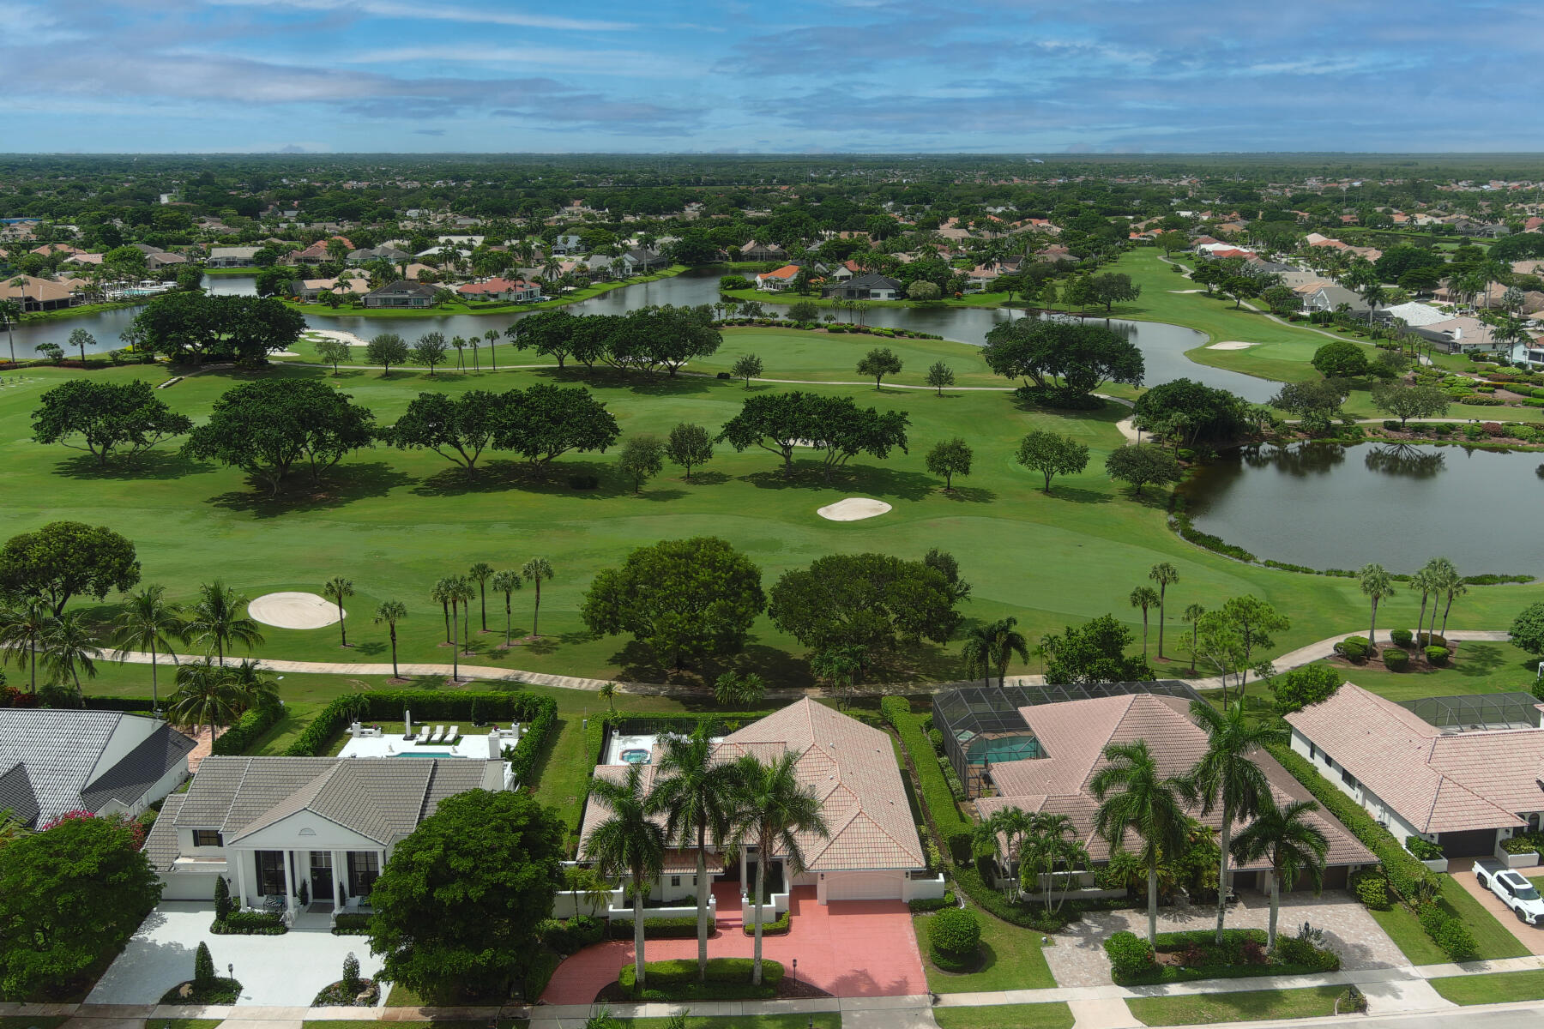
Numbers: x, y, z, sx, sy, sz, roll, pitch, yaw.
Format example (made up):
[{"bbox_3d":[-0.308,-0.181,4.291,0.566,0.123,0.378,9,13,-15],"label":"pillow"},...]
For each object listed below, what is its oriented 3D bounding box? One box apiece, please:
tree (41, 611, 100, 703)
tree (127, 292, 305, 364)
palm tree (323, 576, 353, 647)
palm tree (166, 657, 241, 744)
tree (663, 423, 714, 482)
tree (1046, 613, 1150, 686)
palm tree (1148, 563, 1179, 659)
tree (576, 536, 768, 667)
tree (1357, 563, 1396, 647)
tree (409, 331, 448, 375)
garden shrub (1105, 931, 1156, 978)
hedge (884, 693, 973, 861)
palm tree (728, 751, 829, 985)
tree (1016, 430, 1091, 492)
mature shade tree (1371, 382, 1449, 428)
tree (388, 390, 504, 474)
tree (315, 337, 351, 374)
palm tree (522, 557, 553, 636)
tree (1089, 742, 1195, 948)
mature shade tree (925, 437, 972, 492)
[{"bbox_3d":[-62.942,13.203,112.307,5.250,9.500,5.250,0,16,0],"label":"tree"},{"bbox_3d":[-131.890,-43.890,294.930,37.770,16.340,30.220,-7,18,-23],"label":"tree"},{"bbox_3d":[-44.438,10.034,128.082,2.970,7.560,2.970,0,16,0],"label":"palm tree"},{"bbox_3d":[-47.964,16.299,105.681,6.210,8.160,6.210,0,16,0],"label":"palm tree"},{"bbox_3d":[-13.214,-10.020,196.437,7.972,8.895,7.972,-1,16,-4],"label":"tree"},{"bbox_3d":[30.303,13.316,115.500,10.020,8.350,9.020,0,16,0],"label":"tree"},{"bbox_3d":[39.628,9.813,126.628,2.907,10.132,2.907,5,17,18],"label":"palm tree"},{"bbox_3d":[-9.640,9.090,120.090,17.790,12.970,17.790,-1,16,-5],"label":"tree"},{"bbox_3d":[60.720,9.399,125.826,3.940,9.190,3.940,0,16,0],"label":"tree"},{"bbox_3d":[-77.510,-36.354,282.204,8.460,9.710,8.210,0,16,0],"label":"tree"},{"bbox_3d":[22.688,27.831,78.788,3.161,2.547,3.161,5,17,18],"label":"garden shrub"},{"bbox_3d":[11.550,19.131,93.138,1.800,2.050,21.702,-2,16,-5],"label":"hedge"},{"bbox_3d":[0.404,21.249,73.711,5.860,15.760,5.860,0,16,0],"label":"palm tree"},{"bbox_3d":[41.840,-7.750,183.800,10.590,9.410,10.590,4,17,13],"label":"tree"},{"bbox_3d":[117.210,-19.790,227.320,12.820,7.970,11.540,8,18,26],"label":"mature shade tree"},{"bbox_3d":[-50.888,-12.516,196.310,18.766,13.800,17.265,-4,17,-14],"label":"tree"},{"bbox_3d":[-99.639,-35.999,283.132,8.080,8.500,7.840,0,16,0],"label":"tree"},{"bbox_3d":[-24.479,8.722,130.654,3.210,8.620,3.210,0,16,0],"label":"palm tree"},{"bbox_3d":[20.993,19.451,71.861,5.524,13.452,5.524,0,16,0],"label":"tree"},{"bbox_3d":[26.785,-7.653,189.498,7.087,8.217,7.087,2,17,8],"label":"mature shade tree"}]

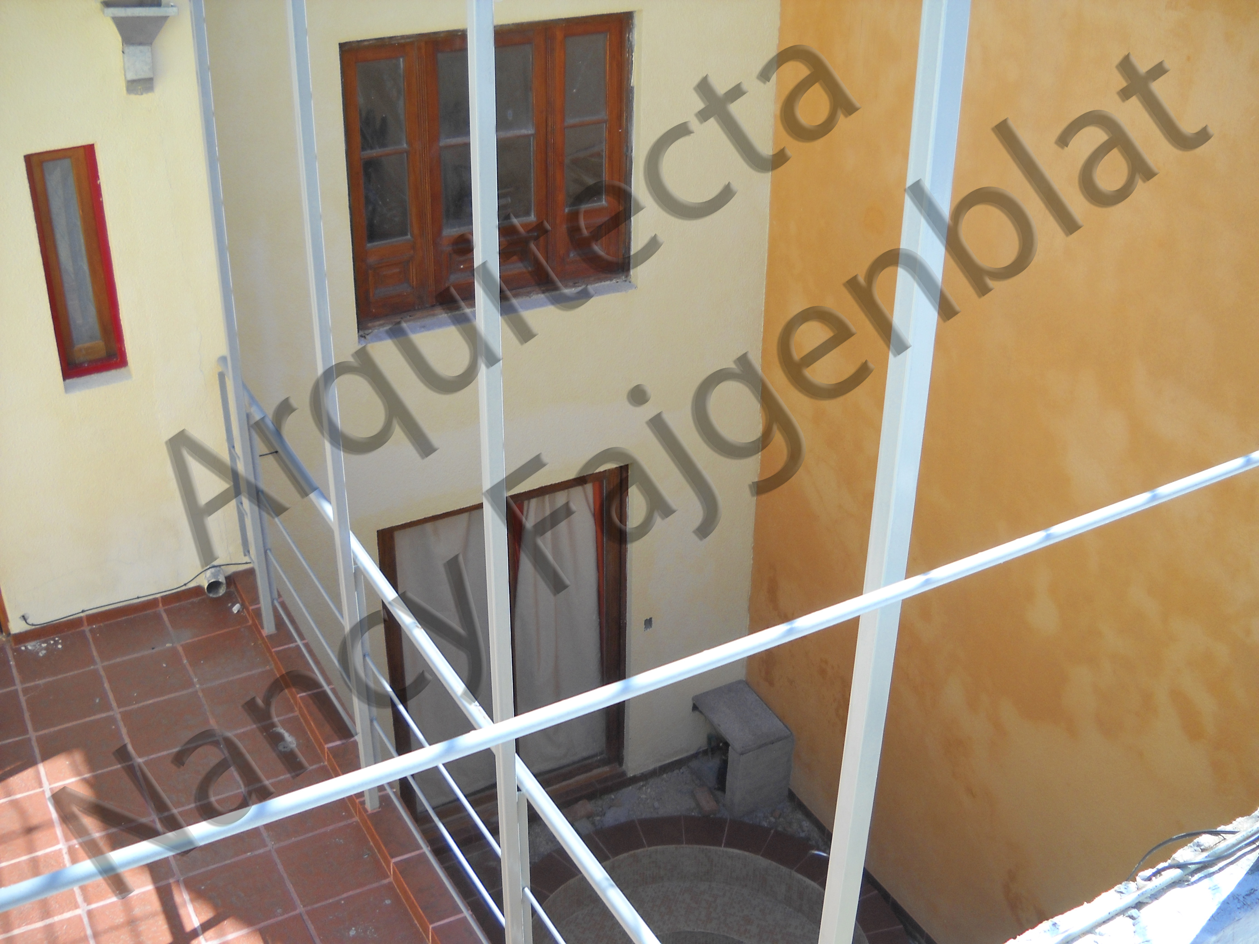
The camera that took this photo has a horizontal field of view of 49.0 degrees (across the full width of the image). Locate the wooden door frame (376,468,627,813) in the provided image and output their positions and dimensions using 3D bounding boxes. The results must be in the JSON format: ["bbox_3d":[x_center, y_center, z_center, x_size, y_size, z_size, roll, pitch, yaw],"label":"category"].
[{"bbox_3d":[-0.679,1.051,7.849,1.454,2.124,0.100,-14,31,-26],"label":"wooden door frame"}]

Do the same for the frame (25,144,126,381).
[{"bbox_3d":[-2.065,-0.784,5.162,0.238,0.870,0.100,-14,32,-26],"label":"frame"}]

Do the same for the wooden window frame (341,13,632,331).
[{"bbox_3d":[-0.644,-1.427,6.554,1.458,1.333,0.100,-14,31,-26],"label":"wooden window frame"}]

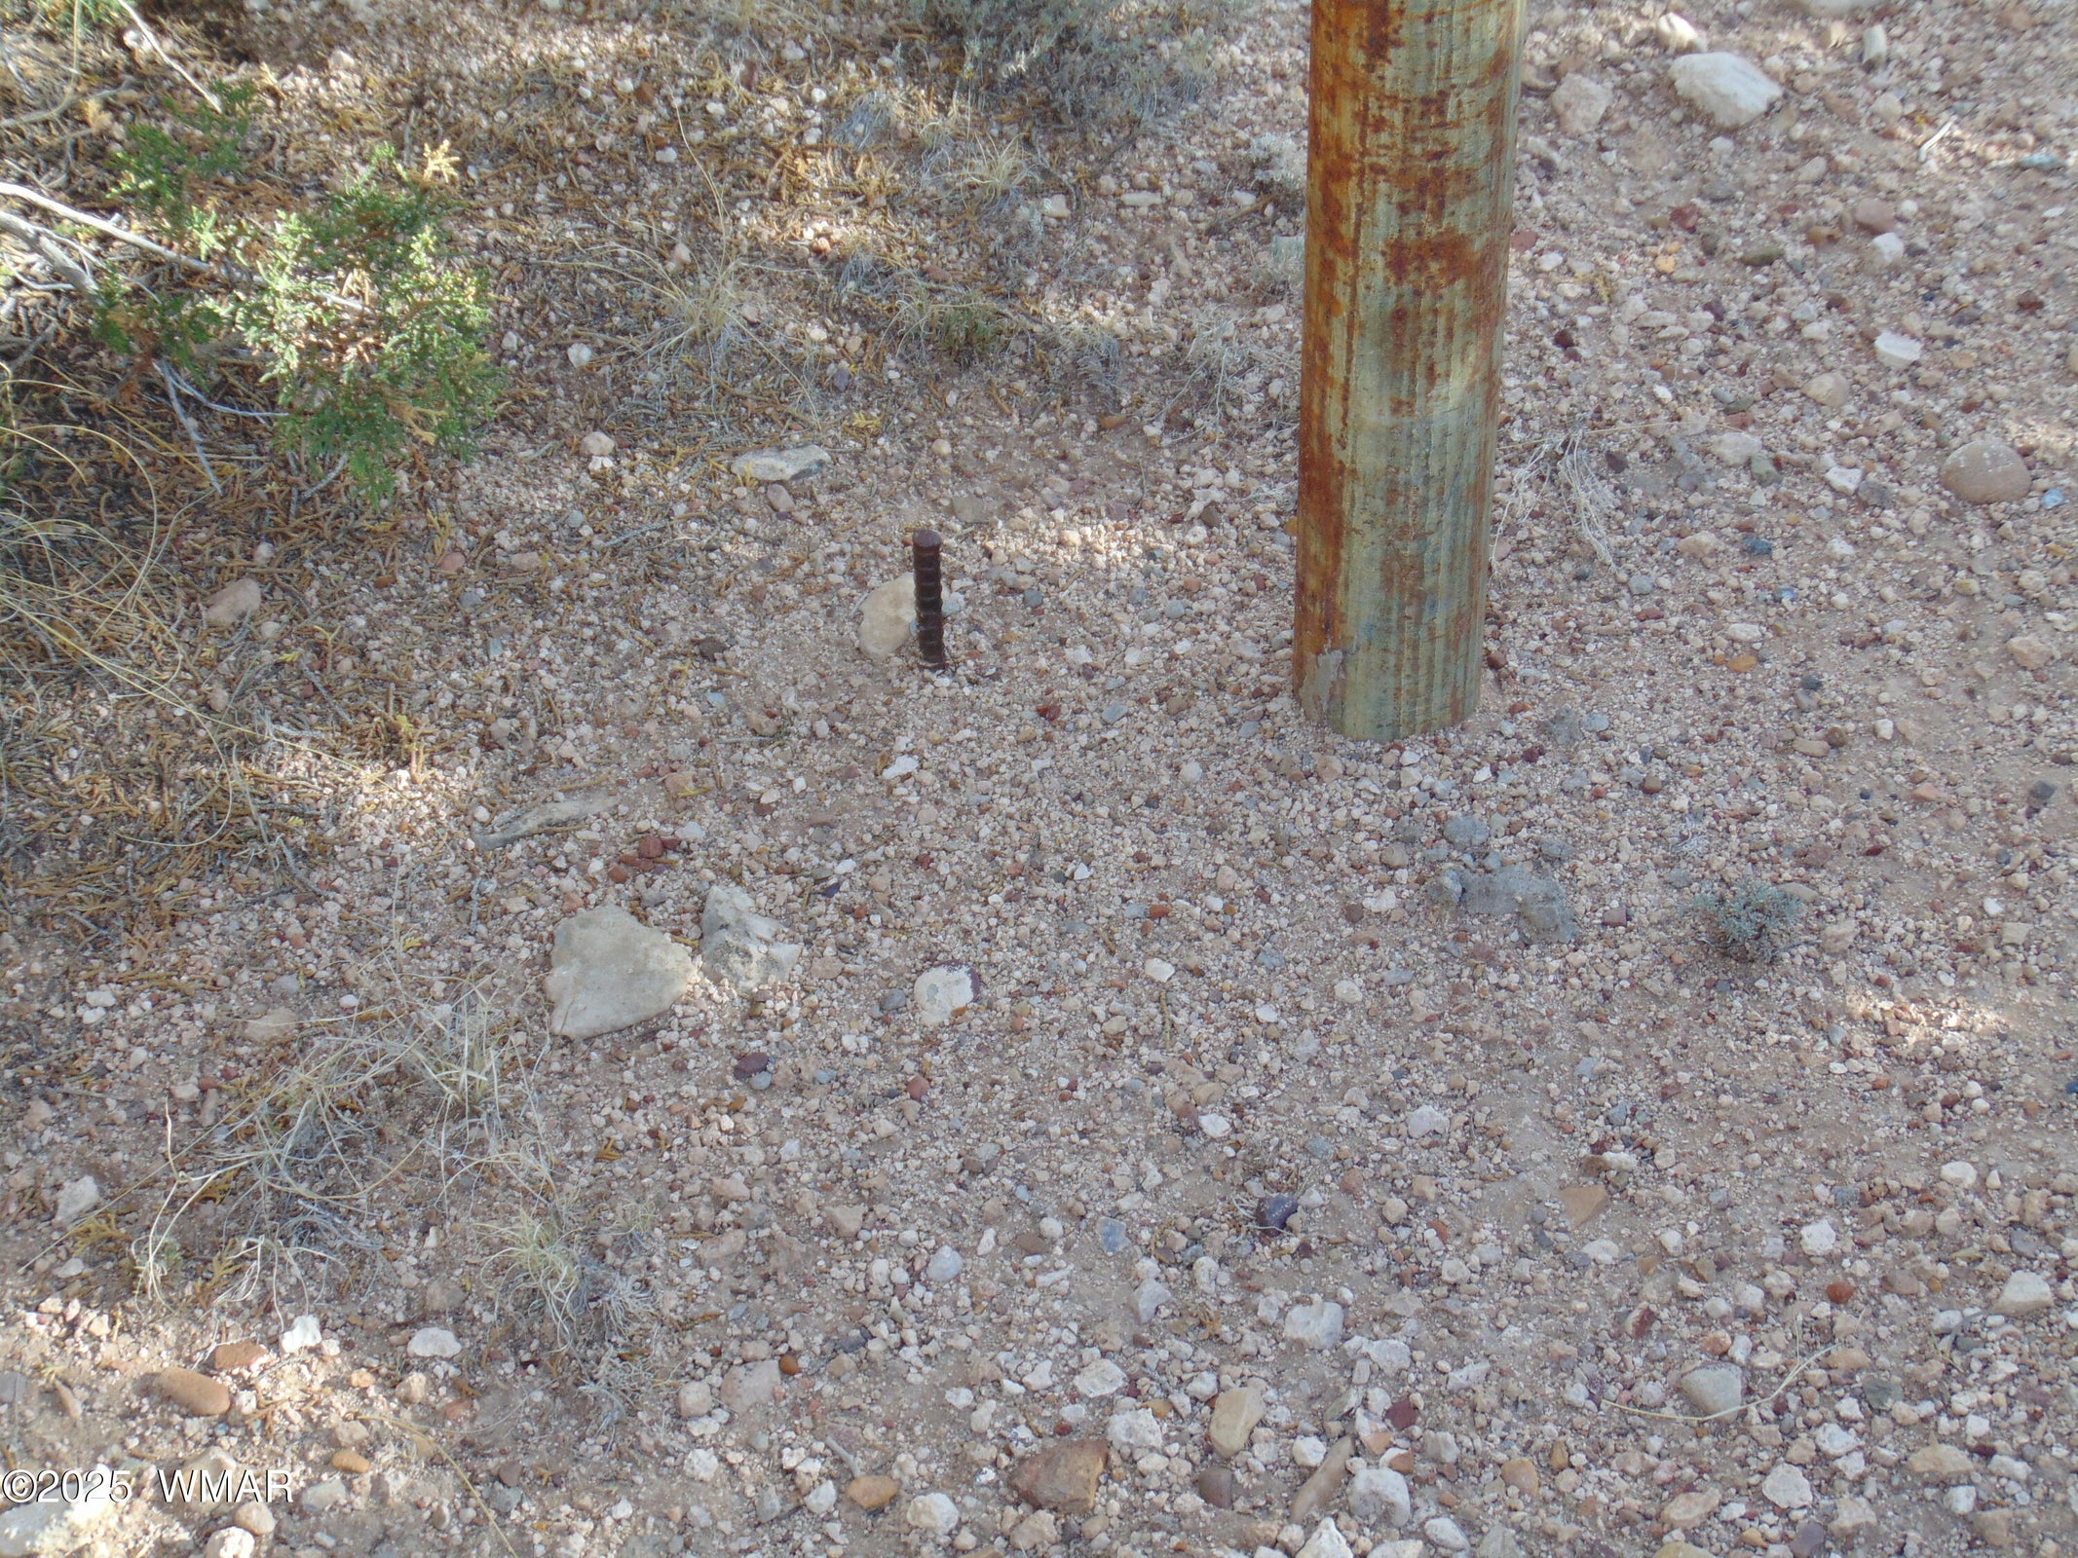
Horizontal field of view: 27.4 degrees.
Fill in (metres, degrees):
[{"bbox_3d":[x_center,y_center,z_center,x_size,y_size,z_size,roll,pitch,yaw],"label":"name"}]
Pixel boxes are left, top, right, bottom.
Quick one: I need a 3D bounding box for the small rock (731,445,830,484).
[{"bbox_3d":[-0.163,-0.198,2.692,0.062,0.017,0.026,-5,41,-4],"label":"small rock"}]

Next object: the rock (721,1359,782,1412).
[{"bbox_3d":[-0.143,0.301,2.120,0.029,0.012,0.025,-3,41,-1],"label":"rock"}]

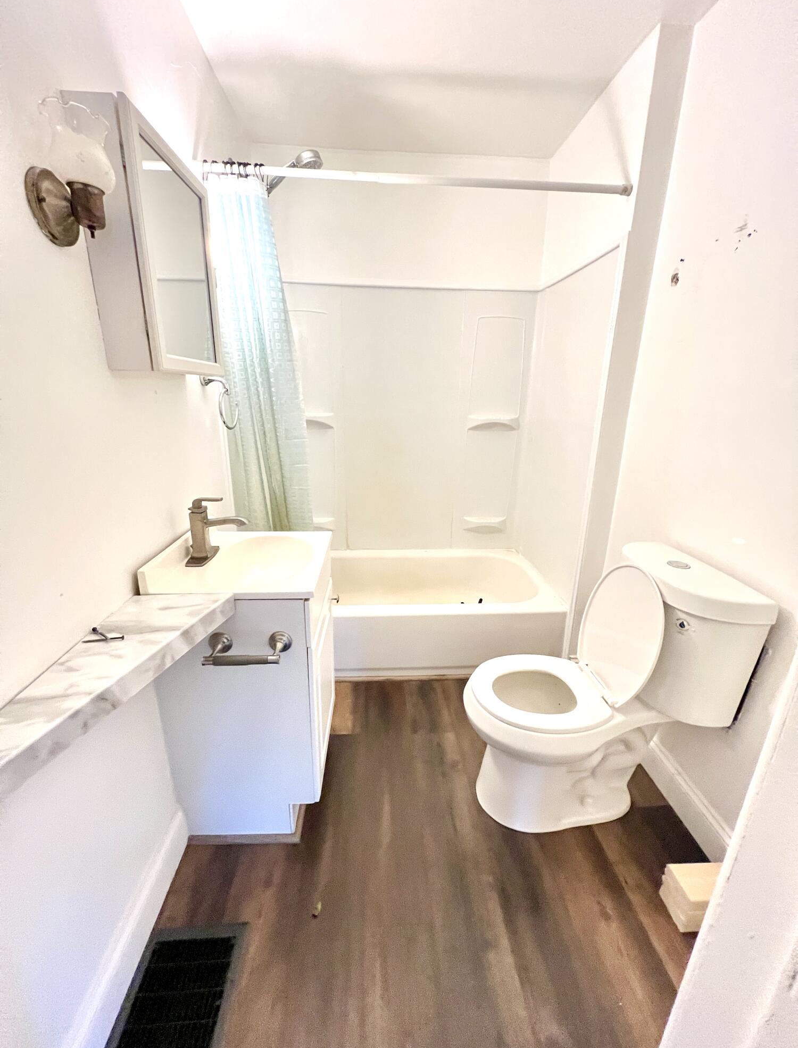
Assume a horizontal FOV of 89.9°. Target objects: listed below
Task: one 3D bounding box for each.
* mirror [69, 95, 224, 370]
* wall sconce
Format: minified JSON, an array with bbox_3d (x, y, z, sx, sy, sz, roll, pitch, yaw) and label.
[{"bbox_3d":[-0.590,-0.638,1.002,0.118,0.496,0.386,0,17,-3],"label":"mirror"},{"bbox_3d":[-0.567,-0.619,0.723,0.130,0.202,0.126,0,17,-3],"label":"wall sconce"}]

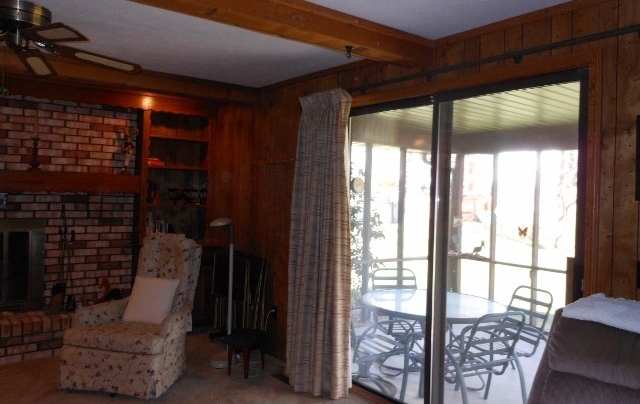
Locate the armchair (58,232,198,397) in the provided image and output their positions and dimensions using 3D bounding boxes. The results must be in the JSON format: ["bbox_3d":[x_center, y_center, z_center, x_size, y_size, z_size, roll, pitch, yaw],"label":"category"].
[{"bbox_3d":[-1.393,0.837,3.989,0.730,1.050,0.850,2,1,10],"label":"armchair"}]

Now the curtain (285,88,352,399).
[{"bbox_3d":[-0.019,0.288,3.835,0.220,2.180,0.520,1,1,-37],"label":"curtain"}]

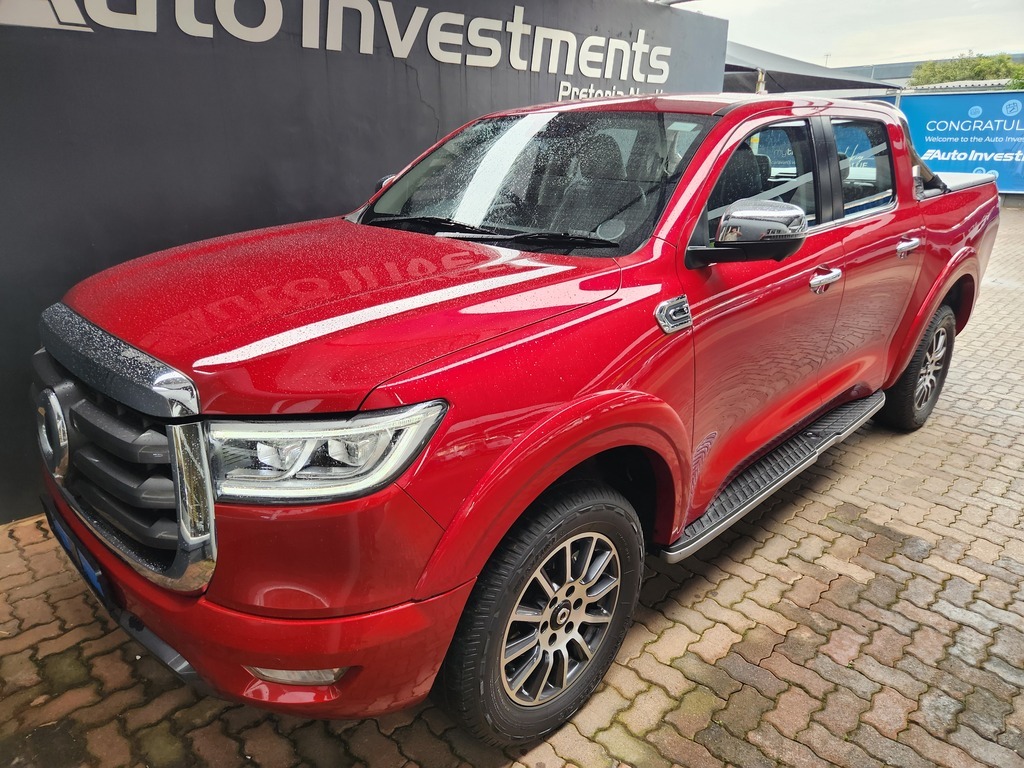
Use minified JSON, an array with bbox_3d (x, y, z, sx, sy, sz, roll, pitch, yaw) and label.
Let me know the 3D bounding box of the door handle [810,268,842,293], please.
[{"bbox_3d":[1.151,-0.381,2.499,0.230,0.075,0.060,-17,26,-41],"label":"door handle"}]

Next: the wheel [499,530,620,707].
[{"bbox_3d":[0.082,0.619,1.922,0.200,0.490,0.490,19,26,41],"label":"wheel"}]

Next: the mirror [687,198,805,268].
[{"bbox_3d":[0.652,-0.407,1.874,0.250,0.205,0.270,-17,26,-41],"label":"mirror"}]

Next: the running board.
[{"bbox_3d":[1.181,0.333,2.921,2.000,0.085,0.190,-17,26,-41],"label":"running board"}]

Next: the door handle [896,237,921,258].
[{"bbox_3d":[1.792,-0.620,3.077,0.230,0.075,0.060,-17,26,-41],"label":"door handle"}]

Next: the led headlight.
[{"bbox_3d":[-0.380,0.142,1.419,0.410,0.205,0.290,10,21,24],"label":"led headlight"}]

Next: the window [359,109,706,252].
[{"bbox_3d":[0.045,-0.820,2.559,1.420,0.140,0.780,19,61,42],"label":"window"}]

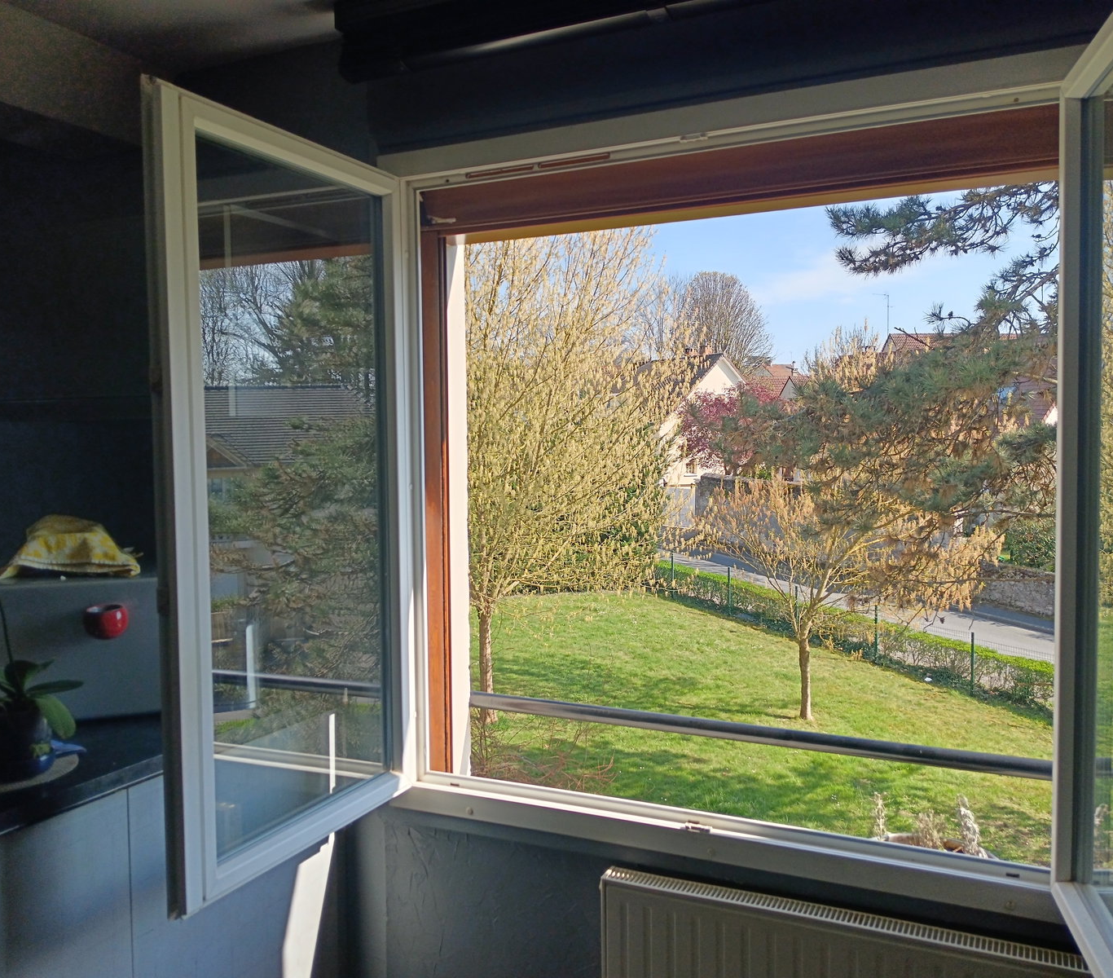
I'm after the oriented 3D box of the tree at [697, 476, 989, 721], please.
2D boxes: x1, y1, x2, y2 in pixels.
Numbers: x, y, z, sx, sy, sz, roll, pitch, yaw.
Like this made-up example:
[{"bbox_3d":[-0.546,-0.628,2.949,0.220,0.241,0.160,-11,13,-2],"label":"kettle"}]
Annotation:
[{"bbox_3d":[4.576,1.746,16.287,4.600,3.950,4.400,0,3,14],"label":"tree"}]

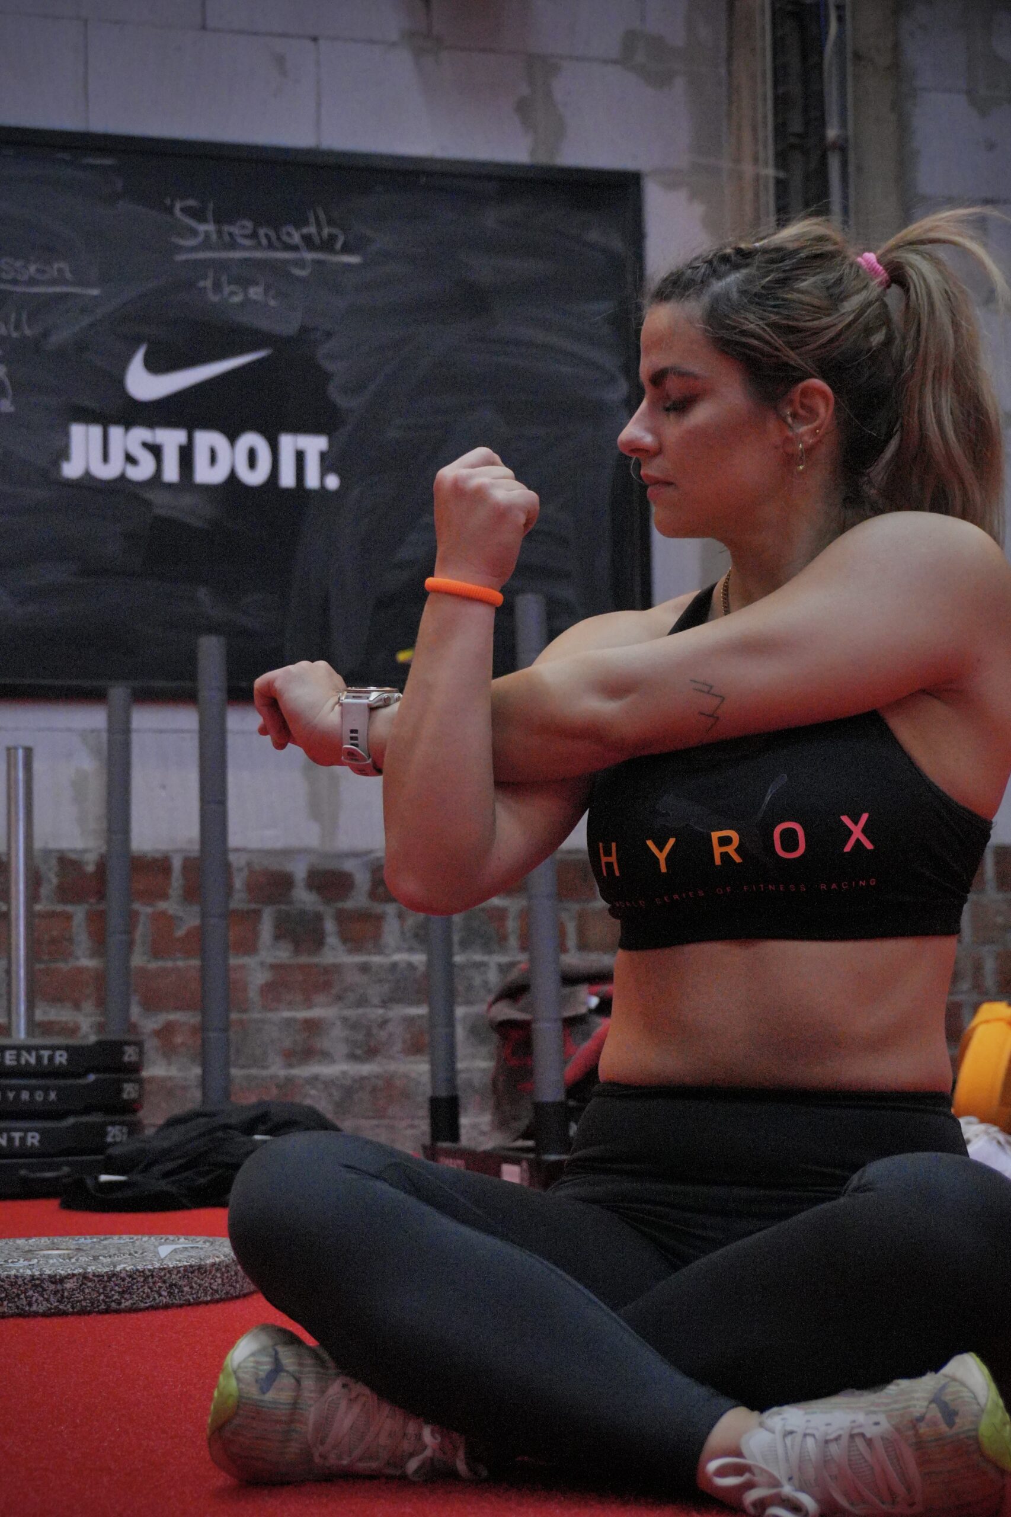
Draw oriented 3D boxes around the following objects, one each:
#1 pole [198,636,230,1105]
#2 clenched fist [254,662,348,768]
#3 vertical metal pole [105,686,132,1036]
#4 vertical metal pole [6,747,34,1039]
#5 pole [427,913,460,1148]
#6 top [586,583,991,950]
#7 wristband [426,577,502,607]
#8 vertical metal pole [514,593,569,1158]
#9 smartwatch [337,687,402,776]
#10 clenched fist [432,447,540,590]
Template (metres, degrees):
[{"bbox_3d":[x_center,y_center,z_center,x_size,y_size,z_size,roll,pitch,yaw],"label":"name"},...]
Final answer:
[{"bbox_3d":[-0.507,0.235,4.840,0.050,0.906,0.050,-1,-6,0],"label":"pole"},{"bbox_3d":[-0.154,-0.035,2.100,0.080,0.080,0.078,-4,-7,28],"label":"clenched fist"},{"bbox_3d":[-0.770,0.305,5.550,0.049,0.908,0.049,-1,-6,0],"label":"vertical metal pole"},{"bbox_3d":[-0.886,0.353,5.080,0.048,0.752,0.048,-2,-6,0],"label":"vertical metal pole"},{"bbox_3d":[-0.123,0.257,5.220,0.053,0.921,0.053,-1,-6,0],"label":"pole"},{"bbox_3d":[0.210,0.000,2.080,0.300,0.290,0.230,-4,-7,27],"label":"top"},{"bbox_3d":[-0.029,-0.118,1.970,0.056,0.011,0.052,12,-3,0],"label":"wristband"},{"bbox_3d":[0.057,0.187,4.570,0.055,0.929,0.055,-2,-6,0],"label":"vertical metal pole"},{"bbox_3d":[-0.099,-0.021,2.080,0.046,0.063,0.060,-5,-7,35],"label":"smartwatch"},{"bbox_3d":[-0.013,-0.171,1.980,0.076,0.103,0.072,4,-4,17],"label":"clenched fist"}]

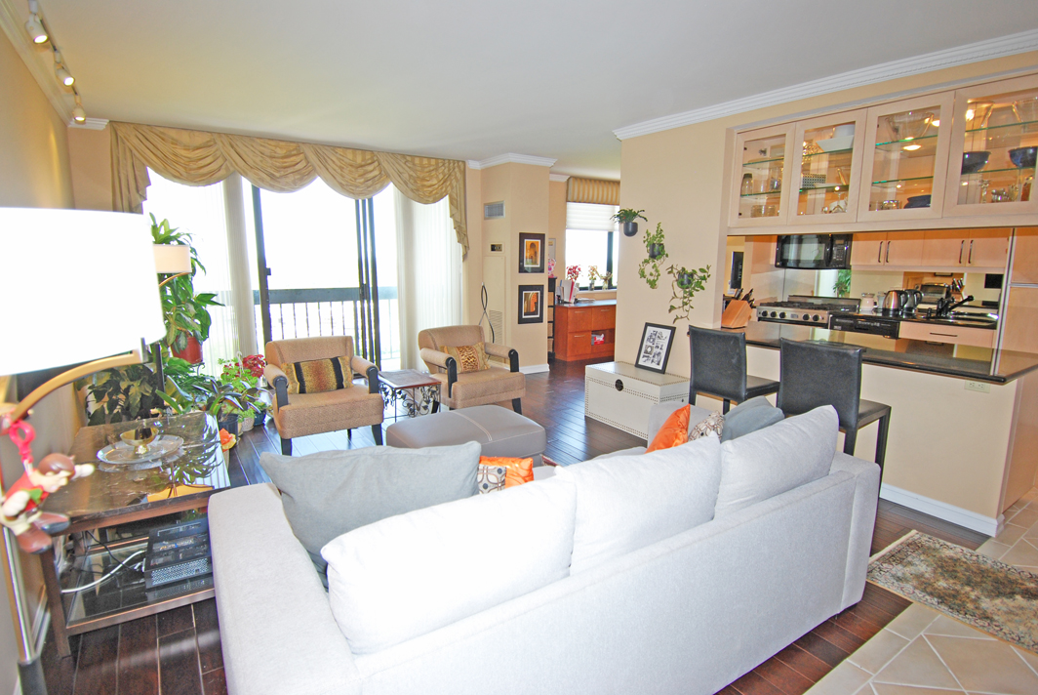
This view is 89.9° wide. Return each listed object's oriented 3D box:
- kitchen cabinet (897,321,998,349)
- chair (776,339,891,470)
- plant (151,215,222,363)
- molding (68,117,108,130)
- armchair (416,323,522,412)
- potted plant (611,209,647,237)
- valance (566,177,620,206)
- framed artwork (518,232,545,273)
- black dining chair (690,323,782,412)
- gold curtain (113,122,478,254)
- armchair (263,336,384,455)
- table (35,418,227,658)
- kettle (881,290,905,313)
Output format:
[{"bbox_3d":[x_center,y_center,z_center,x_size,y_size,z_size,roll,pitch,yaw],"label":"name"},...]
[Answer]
[{"bbox_3d":[3.910,0.274,4.734,0.600,0.890,0.665,-7,13,-34],"label":"kitchen cabinet"},{"bbox_3d":[1.886,0.457,3.139,0.510,1.010,0.430,-7,13,-34],"label":"chair"},{"bbox_3d":[-2.900,-0.473,4.451,0.620,1.270,0.580,-7,13,-34],"label":"plant"},{"bbox_3d":[-3.637,-1.890,4.388,0.270,0.090,0.085,-7,13,-34],"label":"molding"},{"bbox_3d":[-0.447,0.256,4.810,0.720,0.800,0.780,-7,12,-32],"label":"armchair"},{"bbox_3d":[1.005,-1.139,4.757,0.230,0.260,0.280,-7,13,-34],"label":"potted plant"},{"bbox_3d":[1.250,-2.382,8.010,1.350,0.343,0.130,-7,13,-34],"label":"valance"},{"bbox_3d":[0.174,-1.117,6.234,0.393,0.473,0.030,-7,13,-34],"label":"framed artwork"},{"bbox_3d":[1.501,0.362,3.656,0.510,1.010,0.430,-8,13,-36],"label":"black dining chair"},{"bbox_3d":[-1.987,-1.490,5.330,3.365,1.101,0.170,-7,13,-34],"label":"gold curtain"},{"bbox_3d":[-1.525,0.393,4.060,0.720,0.800,0.780,-6,12,-30],"label":"armchair"},{"bbox_3d":[-1.863,0.791,2.624,0.630,0.535,1.310,-7,13,-34],"label":"table"},{"bbox_3d":[3.648,-0.426,5.040,0.160,0.250,0.220,-7,13,-34],"label":"kettle"}]

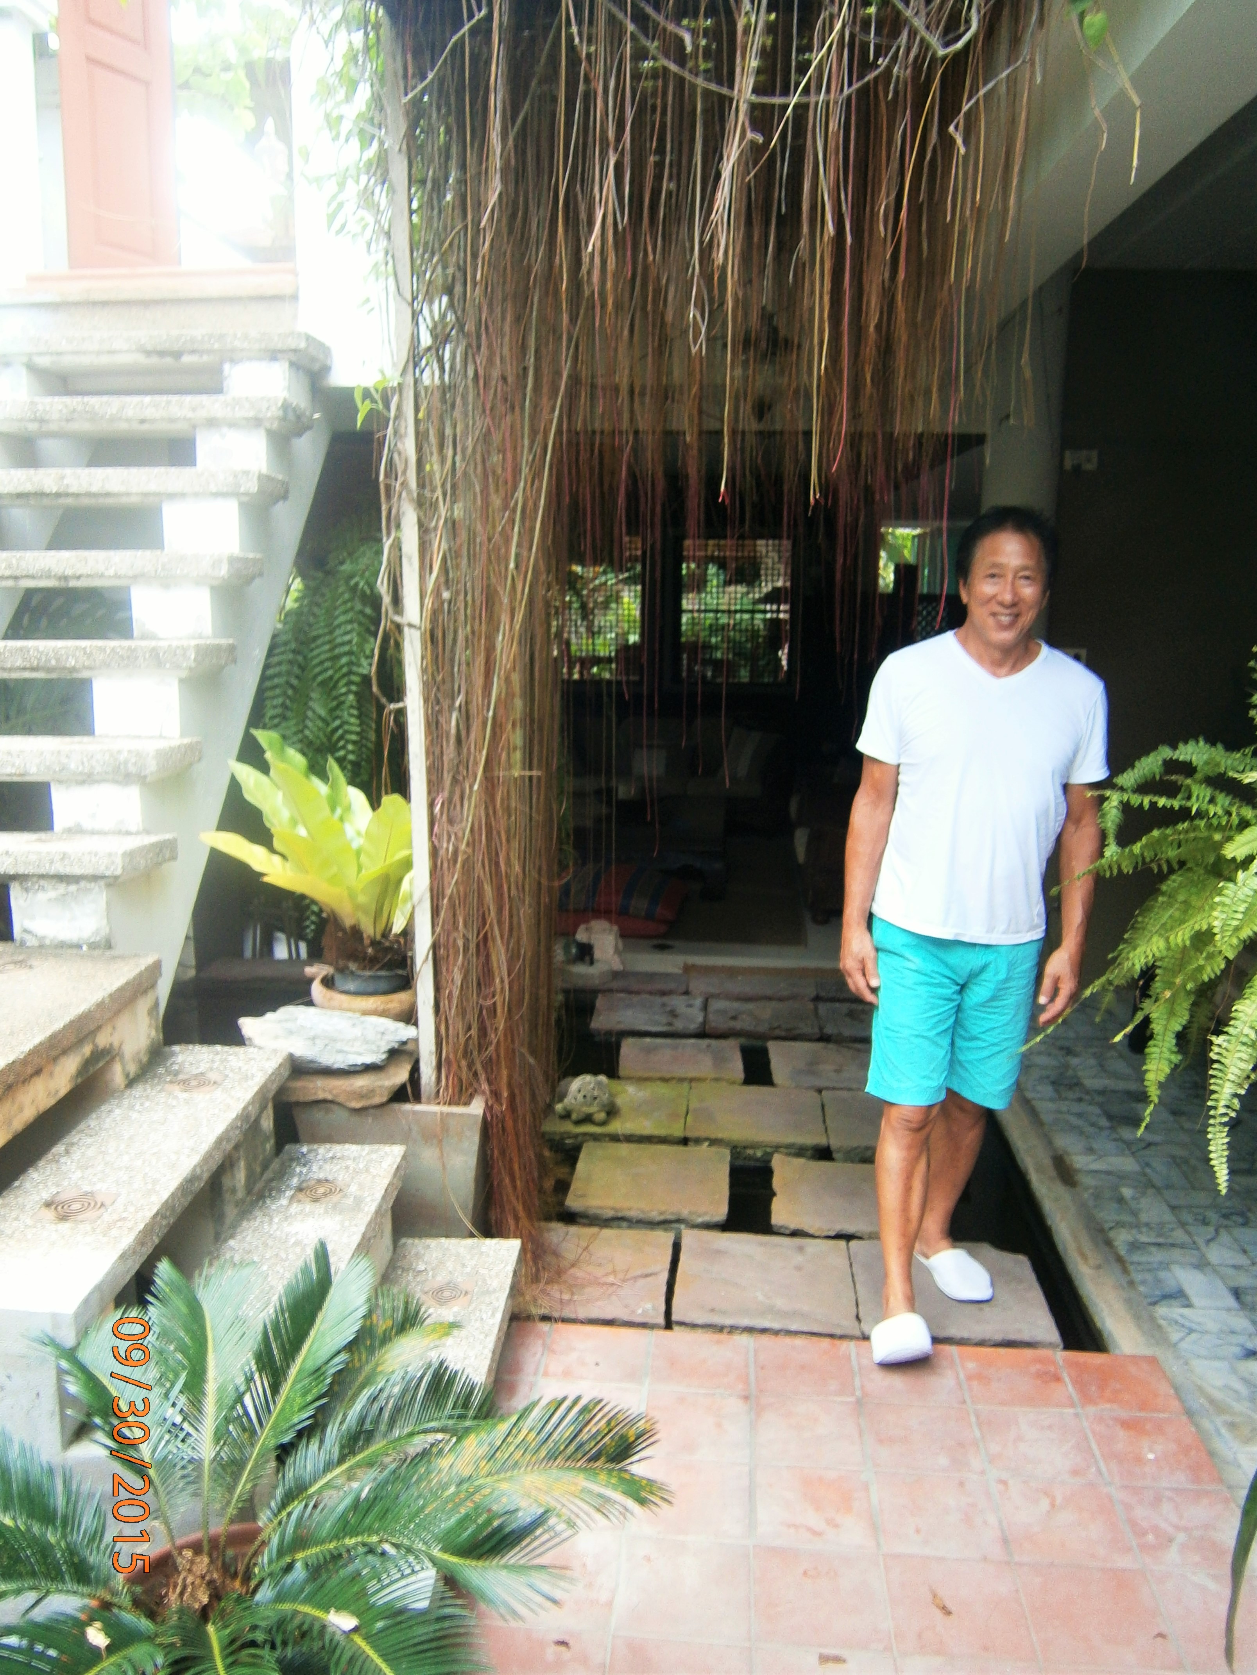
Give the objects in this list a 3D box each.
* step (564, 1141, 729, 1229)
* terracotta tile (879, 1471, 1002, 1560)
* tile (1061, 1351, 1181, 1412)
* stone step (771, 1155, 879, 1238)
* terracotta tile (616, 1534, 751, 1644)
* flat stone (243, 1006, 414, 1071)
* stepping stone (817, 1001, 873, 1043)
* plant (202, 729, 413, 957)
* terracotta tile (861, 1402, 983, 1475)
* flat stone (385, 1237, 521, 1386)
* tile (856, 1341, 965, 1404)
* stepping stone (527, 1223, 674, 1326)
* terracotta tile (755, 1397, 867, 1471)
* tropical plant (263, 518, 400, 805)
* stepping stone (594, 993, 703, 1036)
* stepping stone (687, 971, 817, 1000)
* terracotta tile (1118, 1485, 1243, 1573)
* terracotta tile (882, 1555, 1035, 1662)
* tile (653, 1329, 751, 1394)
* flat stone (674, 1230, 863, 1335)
[{"bbox_3d":[0.064,0.929,3.361,0.405,0.045,0.385,1,11,5],"label":"step"},{"bbox_3d":[0.526,1.165,2.150,0.200,0.020,0.198,1,11,5],"label":"terracotta tile"},{"bbox_3d":[0.960,1.076,2.462,0.190,0.020,0.194,1,11,5],"label":"tile"},{"bbox_3d":[0.578,0.957,3.287,0.405,0.060,0.410,1,10,6],"label":"stone step"},{"bbox_3d":[0.089,1.170,1.947,0.198,0.020,0.198,1,10,5],"label":"terracotta tile"},{"bbox_3d":[-0.759,0.503,3.193,0.450,0.095,0.240,1,11,5],"label":"flat stone"},{"bbox_3d":[0.909,0.695,4.692,0.400,0.040,0.354,1,11,5],"label":"stepping stone"},{"bbox_3d":[-0.837,0.016,3.419,0.620,0.580,0.600,1,11,5],"label":"plant"},{"bbox_3d":[0.537,1.108,2.314,0.198,0.015,0.194,1,10,6],"label":"terracotta tile"},{"bbox_3d":[-0.385,0.991,2.280,0.262,0.062,0.957,0,10,3],"label":"flat stone"},{"bbox_3d":[0.554,1.072,2.500,0.197,0.020,0.194,1,11,5],"label":"tile"},{"bbox_3d":[-0.099,1.016,2.894,0.390,0.045,0.390,1,11,5],"label":"stepping stone"},{"bbox_3d":[0.337,1.125,2.367,0.200,0.020,0.198,1,11,5],"label":"terracotta tile"},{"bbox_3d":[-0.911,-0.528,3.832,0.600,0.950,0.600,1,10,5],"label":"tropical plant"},{"bbox_3d":[0.081,0.680,4.710,0.405,0.045,0.400,1,11,5],"label":"stepping stone"},{"bbox_3d":[0.499,0.617,5.072,0.510,0.050,0.280,1,10,5],"label":"stepping stone"},{"bbox_3d":[0.920,1.148,2.069,0.190,0.020,0.198,1,10,5],"label":"terracotta tile"},{"bbox_3d":[0.507,1.203,1.952,0.200,0.020,0.198,1,11,5],"label":"terracotta tile"},{"bbox_3d":[0.147,1.068,2.550,0.198,0.015,0.190,1,10,6],"label":"tile"},{"bbox_3d":[0.309,1.017,2.850,0.400,0.050,0.410,1,10,5],"label":"flat stone"}]

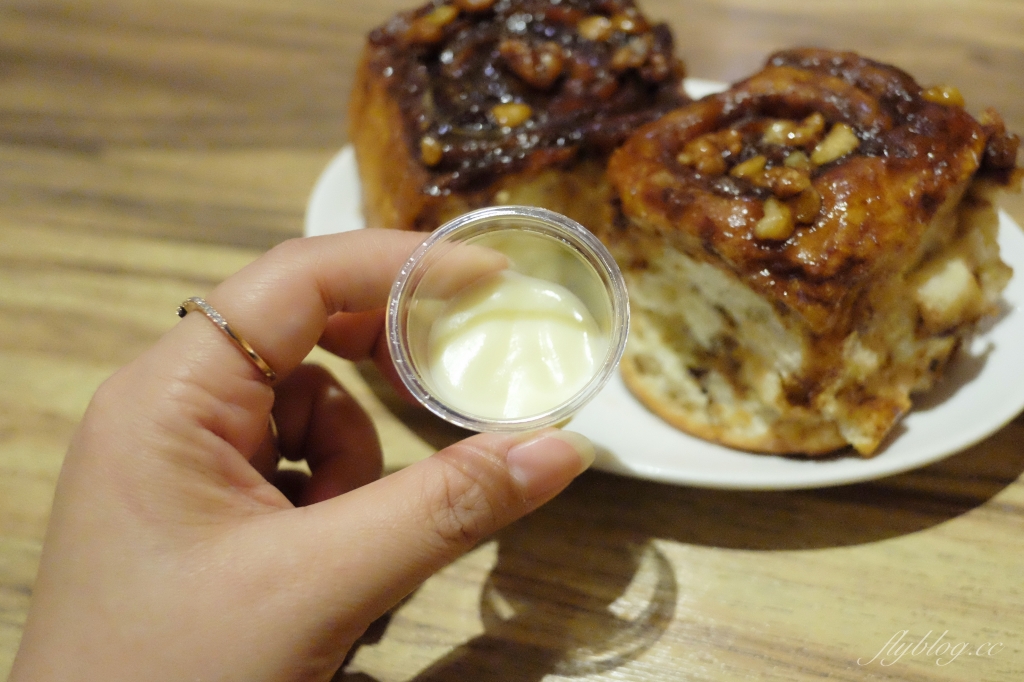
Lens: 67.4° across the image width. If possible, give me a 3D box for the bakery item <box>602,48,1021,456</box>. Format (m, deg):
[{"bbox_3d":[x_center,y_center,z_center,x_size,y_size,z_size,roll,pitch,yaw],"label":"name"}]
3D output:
[{"bbox_3d":[0.083,-0.028,0.215,0.077,0.062,0.083,32,49,31],"label":"bakery item"}]

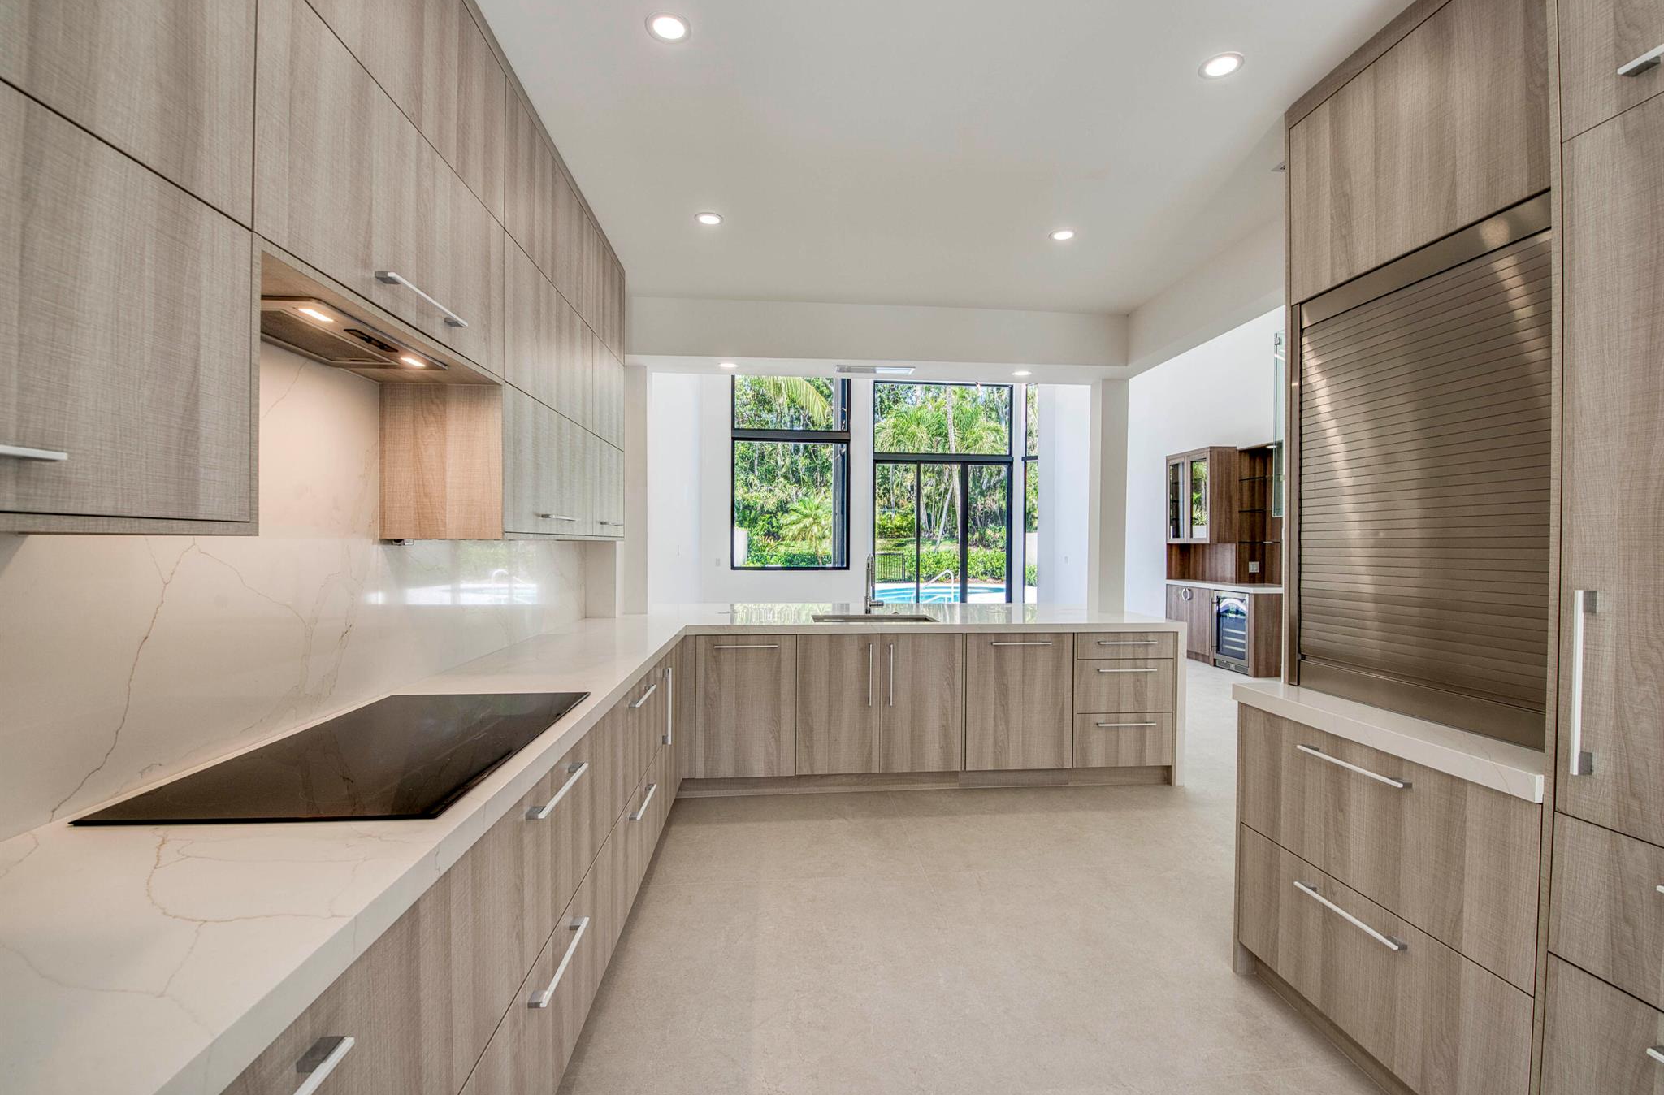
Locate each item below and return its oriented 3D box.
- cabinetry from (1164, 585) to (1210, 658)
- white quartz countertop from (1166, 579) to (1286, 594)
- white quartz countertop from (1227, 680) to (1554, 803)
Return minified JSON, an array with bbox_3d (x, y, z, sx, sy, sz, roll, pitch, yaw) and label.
[{"bbox_3d":[4.633,0.914,8.501,0.580,0.860,0.897,0,0,-4],"label":"cabinetry"},{"bbox_3d":[4.663,0.458,8.121,0.600,0.050,1.656,0,0,-4],"label":"white quartz countertop"},{"bbox_3d":[1.632,0.470,1.815,0.600,0.049,0.889,0,0,-4],"label":"white quartz countertop"}]

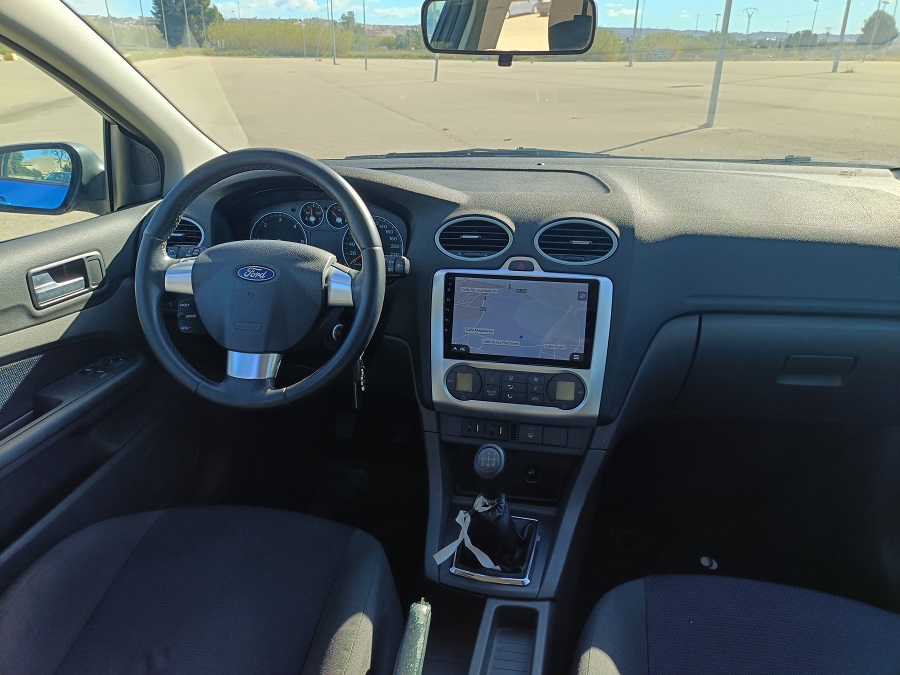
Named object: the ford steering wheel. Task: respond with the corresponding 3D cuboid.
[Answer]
[{"bbox_3d":[-0.274,-0.084,0.956,0.376,0.376,0.105,4,-2,8],"label":"ford steering wheel"}]

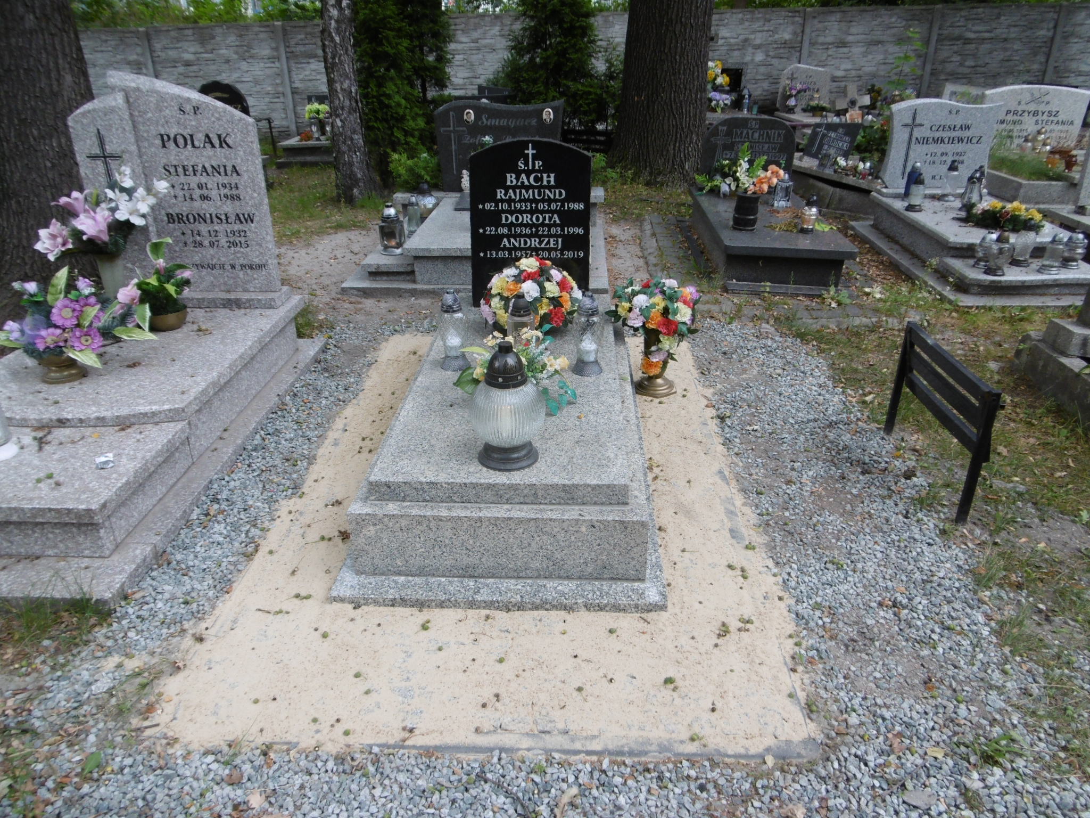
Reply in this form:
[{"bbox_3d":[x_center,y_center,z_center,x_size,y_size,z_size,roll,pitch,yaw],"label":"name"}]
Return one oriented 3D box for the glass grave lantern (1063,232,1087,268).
[{"bbox_3d":[3.408,-1.026,4.840,0.135,0.240,0.135,1,26,3],"label":"glass grave lantern"}]

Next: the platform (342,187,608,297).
[{"bbox_3d":[-0.414,-1.345,5.801,1.760,0.330,2.060,1,26,3],"label":"platform"}]

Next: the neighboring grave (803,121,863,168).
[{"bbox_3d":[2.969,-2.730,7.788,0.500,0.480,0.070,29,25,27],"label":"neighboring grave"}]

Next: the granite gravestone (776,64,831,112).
[{"bbox_3d":[3.841,-4.753,11.207,0.750,0.660,0.120,0,27,3],"label":"granite gravestone"}]

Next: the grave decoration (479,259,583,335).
[{"bbox_3d":[-0.060,-0.550,3.473,0.440,0.305,0.320,1,26,3],"label":"grave decoration"}]

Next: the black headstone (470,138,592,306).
[{"bbox_3d":[-0.064,-0.866,3.570,0.556,0.785,0.080,1,26,3],"label":"black headstone"}]

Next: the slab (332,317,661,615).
[{"bbox_3d":[-0.094,-0.014,3.103,1.000,0.329,2.060,1,26,3],"label":"slab"}]

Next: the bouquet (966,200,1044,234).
[{"bbox_3d":[3.143,-1.329,5.156,0.520,0.200,0.340,0,27,3],"label":"bouquet"}]

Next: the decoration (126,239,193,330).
[{"bbox_3d":[-1.786,-0.579,3.502,0.310,0.400,0.290,0,27,3],"label":"decoration"}]

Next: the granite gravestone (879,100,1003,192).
[{"bbox_3d":[3.226,-2.158,6.170,0.880,0.690,0.090,0,27,3],"label":"granite gravestone"}]

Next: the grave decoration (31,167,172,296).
[{"bbox_3d":[-2.027,-0.713,3.462,0.570,0.680,0.420,0,27,3],"label":"grave decoration"}]

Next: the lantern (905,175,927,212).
[{"bbox_3d":[2.806,-1.627,5.682,0.130,0.270,0.130,1,26,3],"label":"lantern"}]

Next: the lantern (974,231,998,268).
[{"bbox_3d":[2.798,-1.010,4.781,0.115,0.210,0.115,0,27,3],"label":"lantern"}]

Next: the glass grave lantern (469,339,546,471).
[{"bbox_3d":[-0.112,-0.016,2.311,0.225,0.390,0.225,0,27,3],"label":"glass grave lantern"}]

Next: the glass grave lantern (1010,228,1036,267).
[{"bbox_3d":[3.099,-1.064,4.876,0.130,0.275,0.130,1,26,3],"label":"glass grave lantern"}]

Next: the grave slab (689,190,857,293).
[{"bbox_3d":[1.572,-1.255,5.508,0.790,0.310,1.800,0,27,3],"label":"grave slab"}]

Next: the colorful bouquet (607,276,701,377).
[{"bbox_3d":[0.501,-0.376,3.454,0.420,0.450,0.370,0,27,3],"label":"colorful bouquet"}]

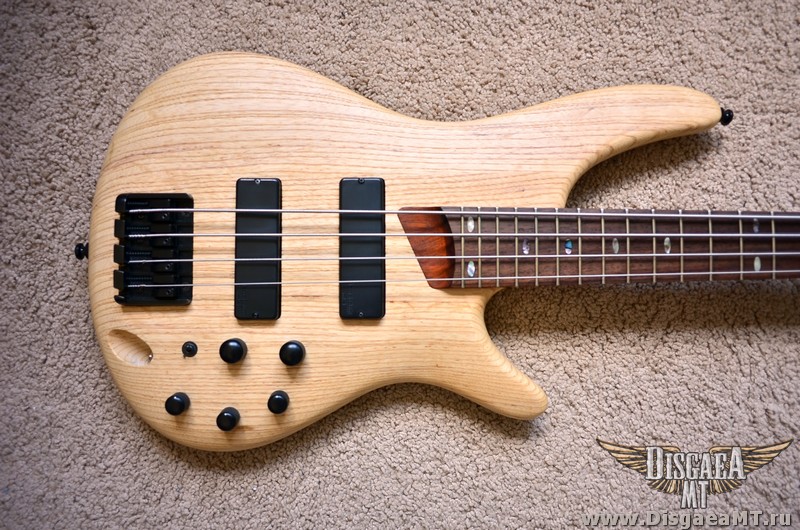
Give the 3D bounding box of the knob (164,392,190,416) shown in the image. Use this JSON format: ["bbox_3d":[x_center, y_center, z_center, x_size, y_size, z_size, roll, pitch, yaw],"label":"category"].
[{"bbox_3d":[-0.169,0.105,0.470,0.015,0.016,0.015,0,89,-2],"label":"knob"}]

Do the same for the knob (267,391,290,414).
[{"bbox_3d":[-0.092,0.104,0.469,0.015,0.016,0.015,0,89,-2],"label":"knob"}]

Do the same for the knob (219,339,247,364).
[{"bbox_3d":[-0.126,0.065,0.468,0.018,0.016,0.018,0,88,-2],"label":"knob"}]

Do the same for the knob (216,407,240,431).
[{"bbox_3d":[-0.130,0.117,0.470,0.015,0.016,0.015,0,91,-2],"label":"knob"}]

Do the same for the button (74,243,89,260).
[{"bbox_3d":[-0.248,-0.010,0.489,0.012,0.013,0.013,0,88,-2],"label":"button"}]

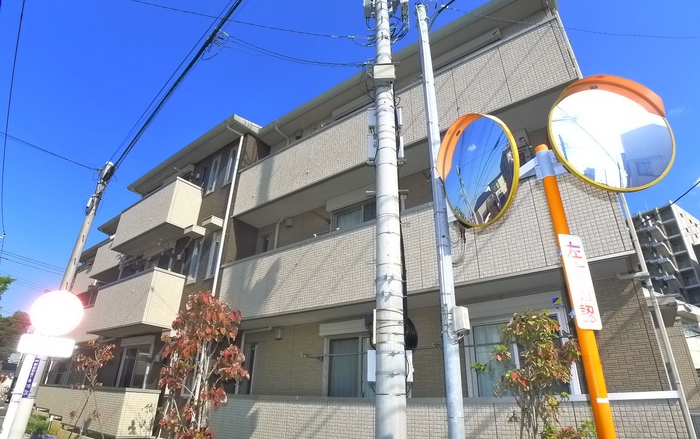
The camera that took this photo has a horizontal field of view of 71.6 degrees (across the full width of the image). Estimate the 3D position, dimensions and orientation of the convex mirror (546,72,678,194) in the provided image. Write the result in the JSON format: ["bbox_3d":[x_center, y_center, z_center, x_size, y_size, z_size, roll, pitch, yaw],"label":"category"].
[{"bbox_3d":[1.811,-0.596,3.323,0.860,0.870,0.210,1,-20,0],"label":"convex mirror"}]

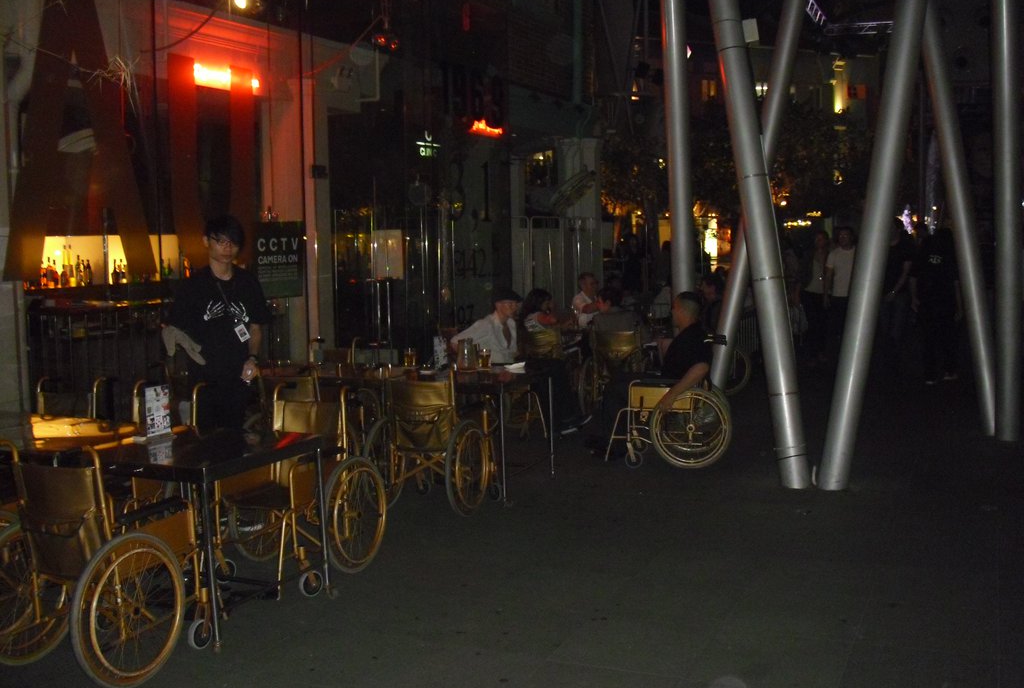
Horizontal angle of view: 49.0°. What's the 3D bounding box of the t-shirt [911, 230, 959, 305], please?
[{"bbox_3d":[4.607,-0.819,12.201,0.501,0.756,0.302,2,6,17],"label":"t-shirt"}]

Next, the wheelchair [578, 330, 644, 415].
[{"bbox_3d":[0.936,0.228,10.115,0.614,0.879,0.907,1,6,7],"label":"wheelchair"}]

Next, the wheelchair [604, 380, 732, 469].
[{"bbox_3d":[1.163,0.410,8.233,0.917,0.907,0.624,1,6,7],"label":"wheelchair"}]

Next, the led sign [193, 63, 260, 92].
[{"bbox_3d":[-2.060,-1.923,8.112,0.095,0.170,0.709,3,7,25],"label":"led sign"}]

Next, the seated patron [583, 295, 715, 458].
[{"bbox_3d":[1.012,0.239,8.244,0.898,1.228,0.586,1,6,7],"label":"seated patron"}]

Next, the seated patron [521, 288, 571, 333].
[{"bbox_3d":[0.359,0.097,9.702,0.803,1.153,0.529,-5,7,-37],"label":"seated patron"}]

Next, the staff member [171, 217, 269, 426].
[{"bbox_3d":[-1.616,0.169,6.402,0.567,1.777,0.397,-1,6,-9],"label":"staff member"}]

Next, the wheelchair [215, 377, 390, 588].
[{"bbox_3d":[-1.109,0.692,5.526,0.624,0.917,0.917,3,7,23],"label":"wheelchair"}]

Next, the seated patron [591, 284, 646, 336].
[{"bbox_3d":[0.954,0.026,10.188,0.520,1.134,0.775,0,6,5],"label":"seated patron"}]

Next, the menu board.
[{"bbox_3d":[-1.653,0.313,5.258,0.066,0.232,0.132,4,7,37],"label":"menu board"}]

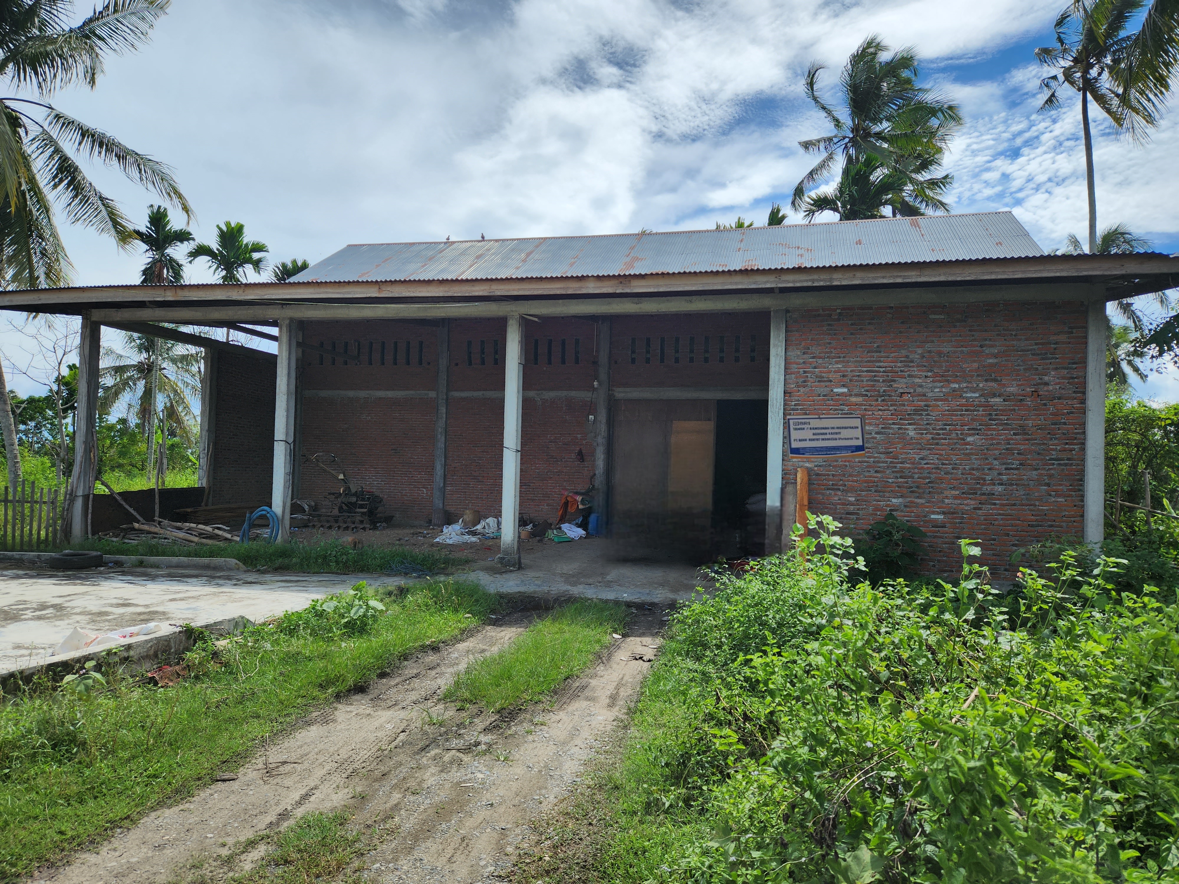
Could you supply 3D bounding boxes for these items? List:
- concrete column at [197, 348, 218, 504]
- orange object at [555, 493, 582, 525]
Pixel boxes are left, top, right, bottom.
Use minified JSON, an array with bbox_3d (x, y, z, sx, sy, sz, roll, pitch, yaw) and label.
[{"bbox_3d":[-8.210,-0.116,16.882,0.220,3.810,0.220,1,-1,14],"label":"concrete column"},{"bbox_3d":[-0.452,1.499,17.505,0.620,0.720,0.400,1,-1,14],"label":"orange object"}]

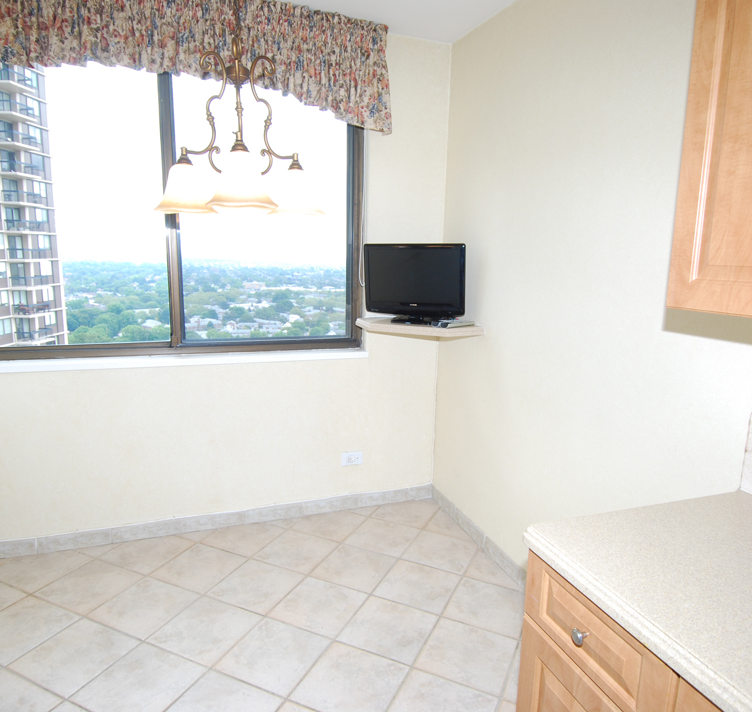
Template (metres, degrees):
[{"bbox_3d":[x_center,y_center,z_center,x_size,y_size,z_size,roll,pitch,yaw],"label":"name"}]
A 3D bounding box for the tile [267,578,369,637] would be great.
[{"bbox_3d":[-0.233,1.042,2.217,0.312,0.010,0.312,6,11,24],"label":"tile"}]

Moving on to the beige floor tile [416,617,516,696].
[{"bbox_3d":[0.352,1.138,2.031,0.323,0.010,0.323,6,10,24],"label":"beige floor tile"}]

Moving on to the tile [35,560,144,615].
[{"bbox_3d":[-1.236,1.004,2.325,0.312,0.010,0.312,6,11,24],"label":"tile"}]

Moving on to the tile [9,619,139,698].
[{"bbox_3d":[-1.058,1.060,1.876,0.308,0.015,0.308,6,11,24],"label":"tile"}]

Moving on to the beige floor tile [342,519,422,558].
[{"bbox_3d":[0.034,0.938,2.743,0.308,0.015,0.308,6,11,24],"label":"beige floor tile"}]

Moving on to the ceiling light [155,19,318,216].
[{"bbox_3d":[-0.401,-0.699,1.573,0.560,0.552,0.540,-1,10,-13],"label":"ceiling light"}]

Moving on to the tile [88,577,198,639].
[{"bbox_3d":[-0.976,1.065,2.267,0.323,0.010,0.323,6,10,24],"label":"tile"}]

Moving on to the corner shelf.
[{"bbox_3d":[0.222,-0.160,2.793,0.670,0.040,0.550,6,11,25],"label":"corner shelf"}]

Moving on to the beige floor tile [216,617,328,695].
[{"bbox_3d":[-0.378,1.124,2.002,0.323,0.010,0.323,6,10,24],"label":"beige floor tile"}]

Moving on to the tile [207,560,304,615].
[{"bbox_3d":[-0.540,1.050,2.430,0.323,0.010,0.323,6,10,24],"label":"tile"}]

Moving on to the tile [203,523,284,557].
[{"bbox_3d":[-0.669,0.925,2.716,0.308,0.015,0.308,6,11,24],"label":"tile"}]

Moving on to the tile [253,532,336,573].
[{"bbox_3d":[-0.386,0.968,2.635,0.312,0.010,0.312,6,11,24],"label":"tile"}]

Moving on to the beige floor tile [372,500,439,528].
[{"bbox_3d":[0.172,0.906,3.071,0.312,0.010,0.312,6,11,24],"label":"beige floor tile"}]

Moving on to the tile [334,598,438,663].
[{"bbox_3d":[0.052,1.057,2.055,0.308,0.015,0.308,6,11,24],"label":"tile"}]

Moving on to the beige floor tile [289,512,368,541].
[{"bbox_3d":[-0.255,0.909,2.869,0.308,0.015,0.308,6,11,24],"label":"beige floor tile"}]

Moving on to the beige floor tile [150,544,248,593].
[{"bbox_3d":[-0.840,1.020,2.564,0.323,0.010,0.323,6,10,24],"label":"beige floor tile"}]

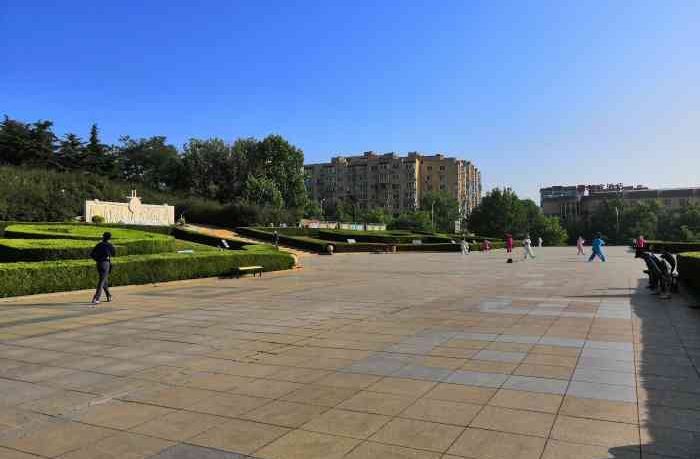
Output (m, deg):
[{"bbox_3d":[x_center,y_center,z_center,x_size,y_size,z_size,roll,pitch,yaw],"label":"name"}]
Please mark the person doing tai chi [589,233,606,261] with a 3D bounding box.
[{"bbox_3d":[14.109,1.039,31.000,1.000,1.580,0.650,0,-1,-15],"label":"person doing tai chi"}]

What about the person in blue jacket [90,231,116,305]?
[{"bbox_3d":[-5.869,0.917,13.000,0.500,1.710,0.520,0,-2,-39],"label":"person in blue jacket"}]

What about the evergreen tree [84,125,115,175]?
[{"bbox_3d":[-31.783,-9.604,69.000,4.200,8.000,4.200,0,-1,-27],"label":"evergreen tree"}]

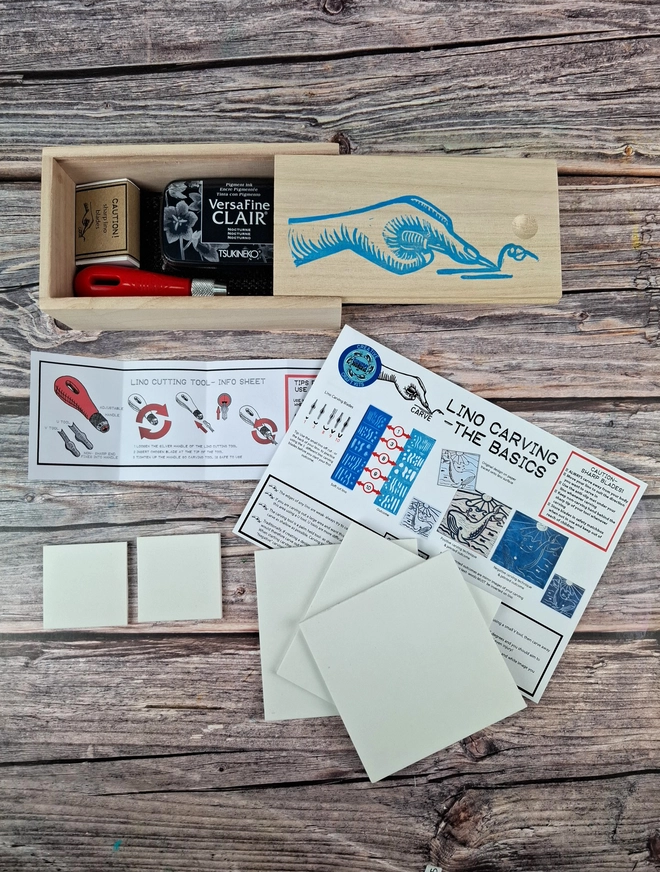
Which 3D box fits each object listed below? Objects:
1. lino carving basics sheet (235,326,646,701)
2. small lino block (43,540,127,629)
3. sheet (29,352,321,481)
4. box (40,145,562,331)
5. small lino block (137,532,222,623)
[{"bbox_3d":[0.068,0.044,0.358,0.210,0.005,0.148,28,86,3],"label":"lino carving basics sheet"},{"bbox_3d":[-0.149,0.091,0.357,0.050,0.003,0.050,-3,85,0],"label":"small lino block"},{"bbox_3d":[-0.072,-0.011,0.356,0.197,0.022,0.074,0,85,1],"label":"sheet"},{"bbox_3d":[-0.016,-0.117,0.353,0.295,0.044,0.096,0,85,1],"label":"box"},{"bbox_3d":[-0.092,0.086,0.357,0.050,0.003,0.050,-2,85,0],"label":"small lino block"}]

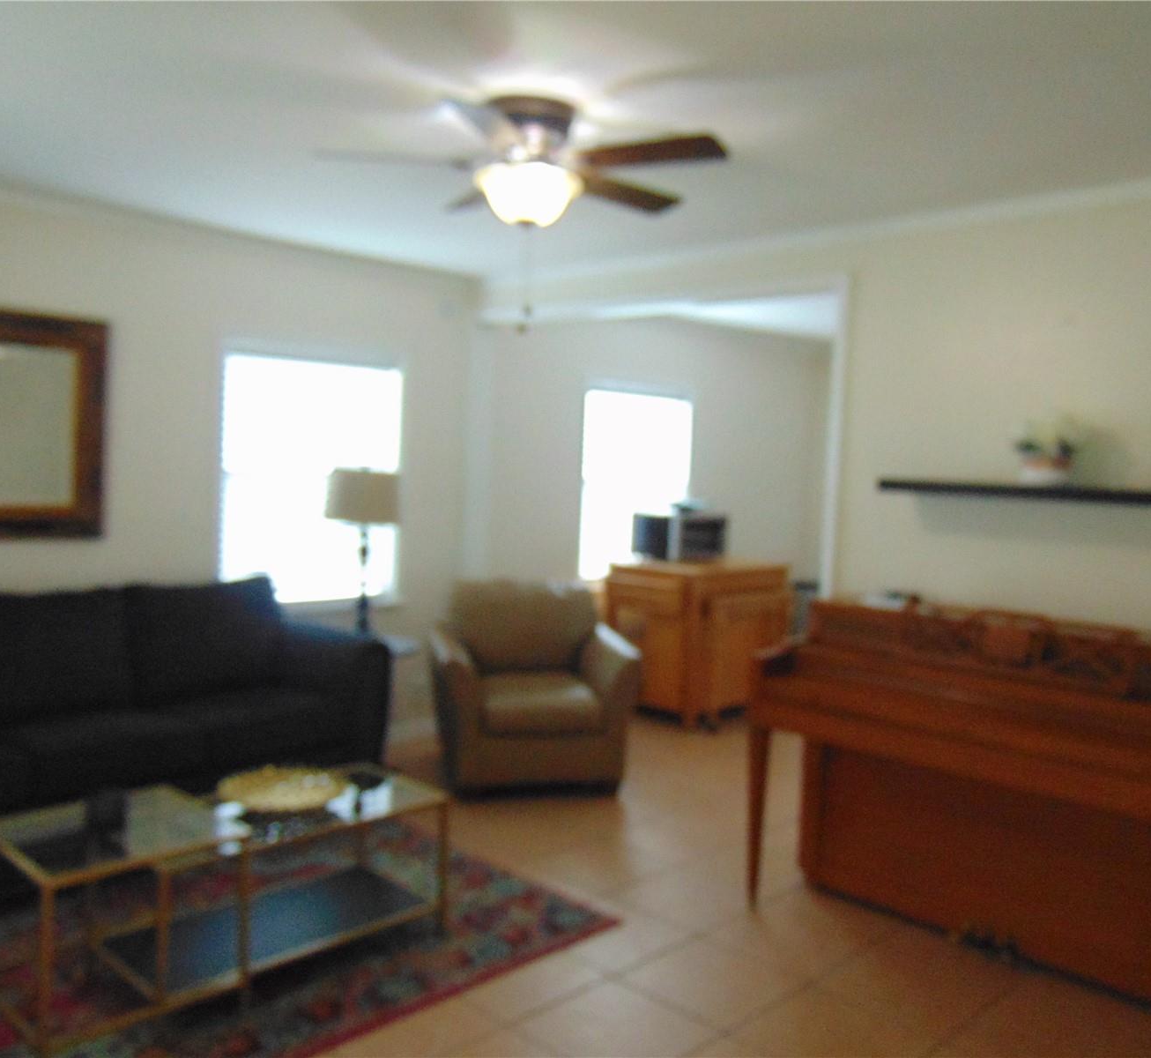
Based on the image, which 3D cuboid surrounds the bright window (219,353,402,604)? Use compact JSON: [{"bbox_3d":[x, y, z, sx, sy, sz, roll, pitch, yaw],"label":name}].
[{"bbox_3d":[-1.266,-0.223,4.963,0.100,1.150,0.944,6,5,44],"label":"bright window"}]

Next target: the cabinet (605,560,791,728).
[{"bbox_3d":[0.806,0.694,6.657,0.655,0.913,1.076,6,5,41],"label":"cabinet"}]

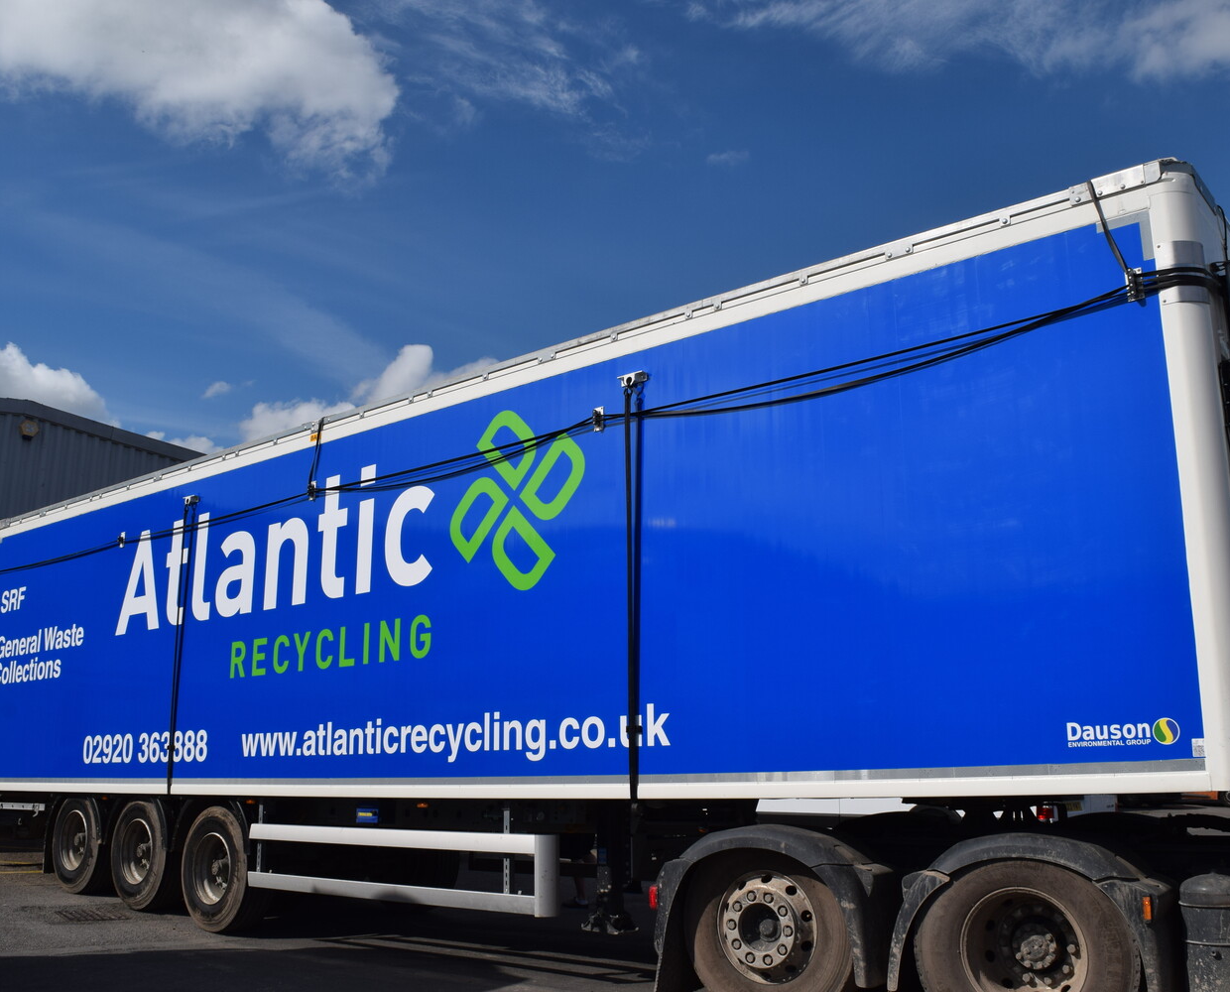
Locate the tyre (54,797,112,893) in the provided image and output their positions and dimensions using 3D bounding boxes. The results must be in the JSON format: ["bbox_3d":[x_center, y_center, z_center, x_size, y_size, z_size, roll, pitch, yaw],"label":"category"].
[{"bbox_3d":[-5.403,3.575,11.586,1.042,1.042,0.374,-9,-17,37],"label":"tyre"}]

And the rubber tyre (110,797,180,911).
[{"bbox_3d":[-4.459,3.459,10.852,1.042,1.042,0.374,-9,-17,37],"label":"rubber tyre"}]

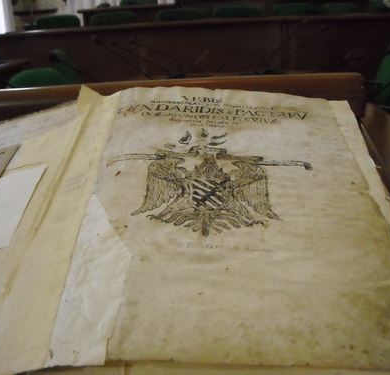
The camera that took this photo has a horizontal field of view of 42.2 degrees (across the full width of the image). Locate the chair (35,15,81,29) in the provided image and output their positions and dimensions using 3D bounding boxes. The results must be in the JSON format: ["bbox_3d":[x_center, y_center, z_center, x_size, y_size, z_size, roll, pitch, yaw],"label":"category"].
[{"bbox_3d":[-1.286,-1.151,4.799,0.540,0.910,0.570,-3,21,0],"label":"chair"}]

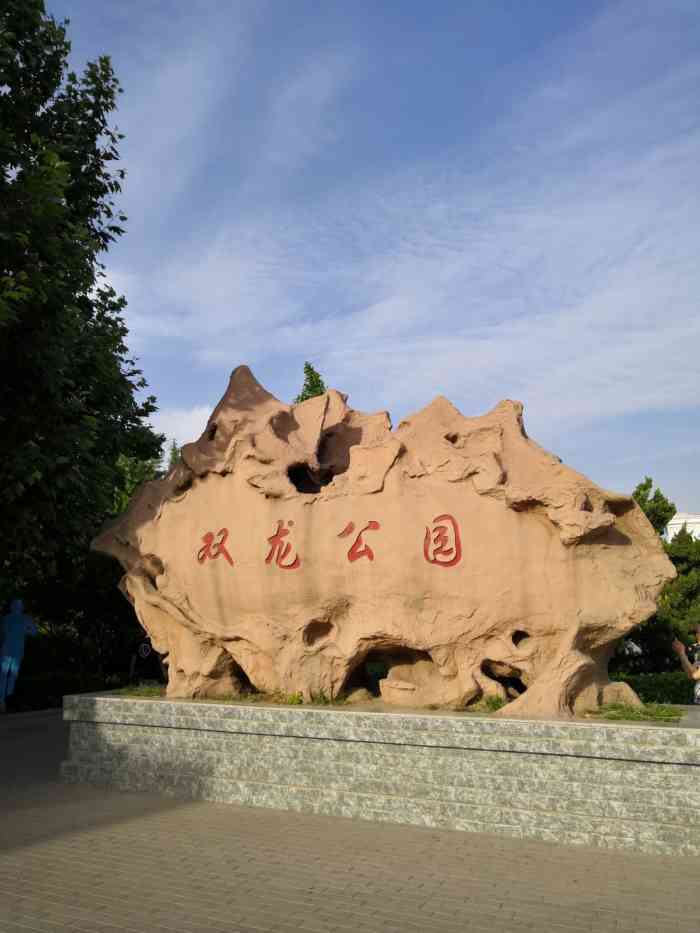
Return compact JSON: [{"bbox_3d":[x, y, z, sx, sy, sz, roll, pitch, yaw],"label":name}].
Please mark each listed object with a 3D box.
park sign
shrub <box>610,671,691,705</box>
[{"bbox_3d":[-0.123,0.573,7.575,6.350,3.600,1.500,-6,-13,24],"label":"park sign"},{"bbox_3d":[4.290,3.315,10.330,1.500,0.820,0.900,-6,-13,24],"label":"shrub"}]

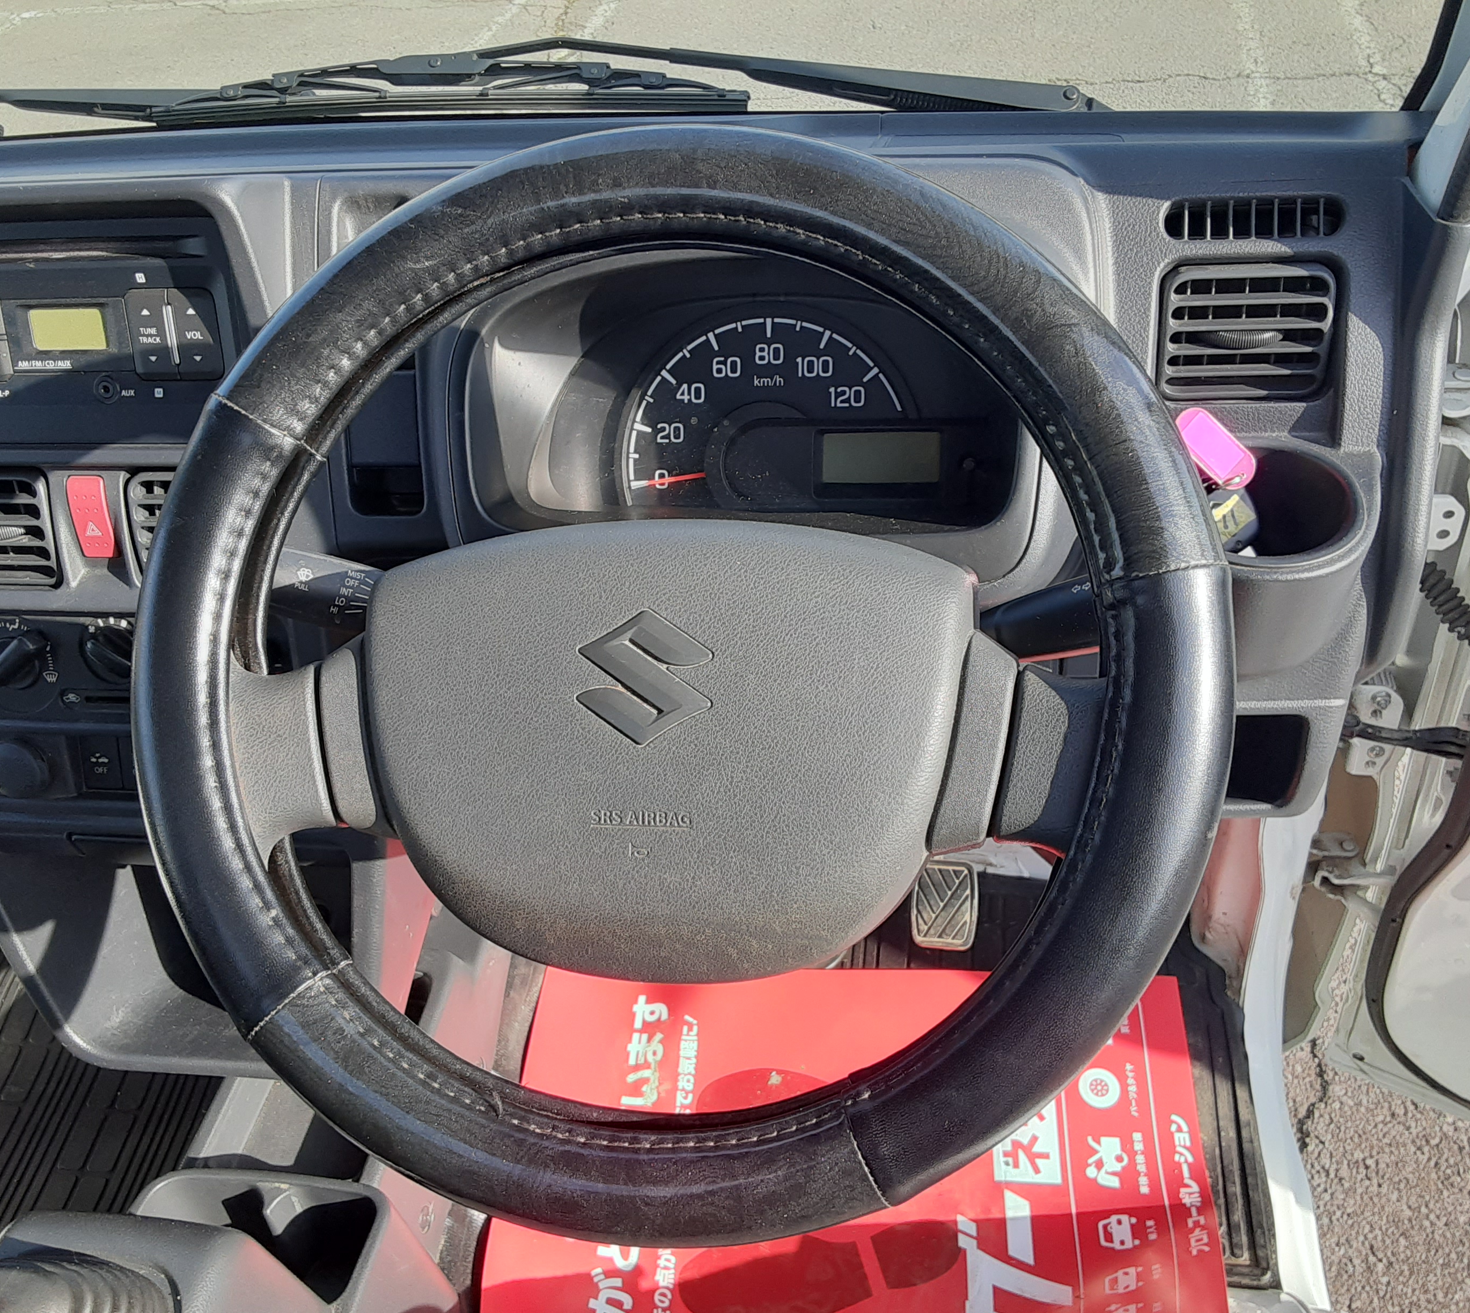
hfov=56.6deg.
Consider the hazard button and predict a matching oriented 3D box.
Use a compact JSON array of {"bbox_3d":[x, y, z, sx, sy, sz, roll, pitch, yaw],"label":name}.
[{"bbox_3d":[-0.331,-0.074,0.713,0.019,0.044,0.014,2,21,10],"label":"hazard button"}]

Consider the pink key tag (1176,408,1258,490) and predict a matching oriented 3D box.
[{"bbox_3d":[0.213,-0.092,0.605,0.019,0.004,0.045,-43,69,1],"label":"pink key tag"}]

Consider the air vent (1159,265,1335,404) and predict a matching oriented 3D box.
[{"bbox_3d":[0.234,-0.152,0.636,0.076,0.060,0.030,0,21,6],"label":"air vent"}]

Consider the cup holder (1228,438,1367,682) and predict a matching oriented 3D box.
[{"bbox_3d":[0.230,-0.044,0.623,0.088,0.066,0.096,1,41,7],"label":"cup holder"}]

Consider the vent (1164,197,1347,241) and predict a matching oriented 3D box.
[{"bbox_3d":[0.246,-0.211,0.657,0.081,0.019,0.020,0,19,6],"label":"vent"}]

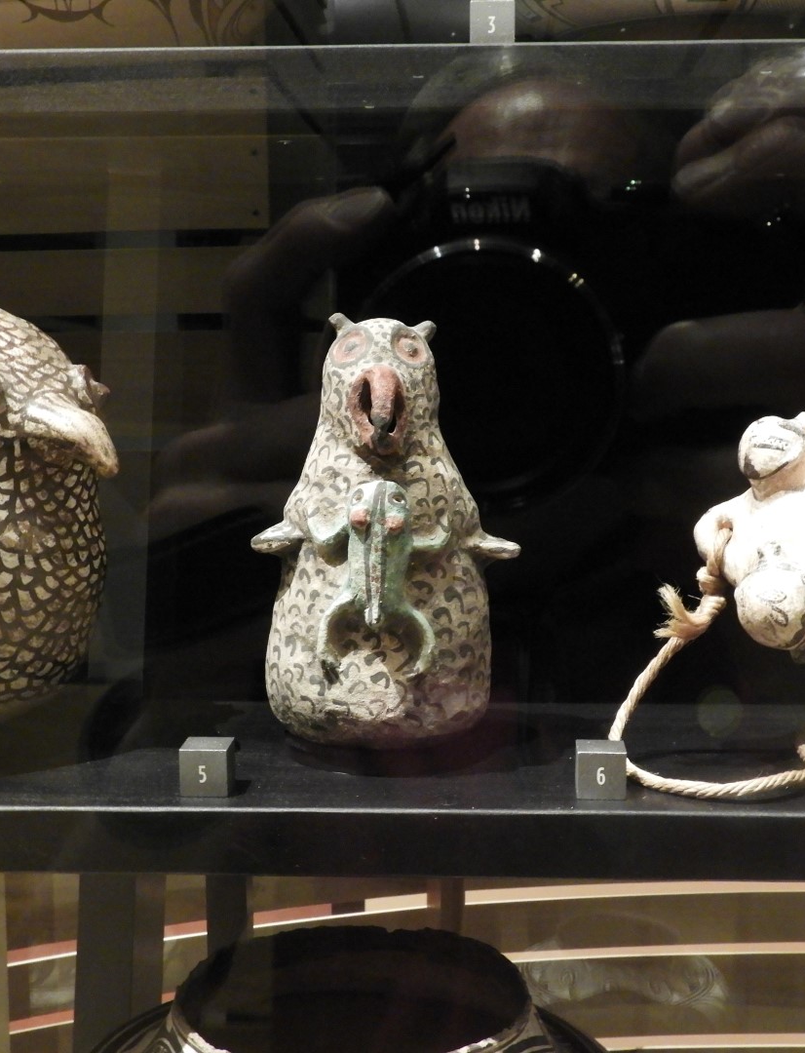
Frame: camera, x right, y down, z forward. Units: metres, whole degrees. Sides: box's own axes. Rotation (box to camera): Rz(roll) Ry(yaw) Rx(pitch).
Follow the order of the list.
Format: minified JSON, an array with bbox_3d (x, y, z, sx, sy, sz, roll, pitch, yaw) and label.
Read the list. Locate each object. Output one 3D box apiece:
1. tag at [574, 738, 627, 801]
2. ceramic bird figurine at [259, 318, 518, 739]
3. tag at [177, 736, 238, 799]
[{"bbox_3d":[0.084,0.103,0.601,0.020,0.020,0.020,0,7,5],"label":"tag"},{"bbox_3d":[-0.008,0.002,0.654,0.123,0.195,0.114,0,7,0],"label":"ceramic bird figurine"},{"bbox_3d":[-0.083,0.103,0.608,0.020,0.020,0.020,0,7,3],"label":"tag"}]

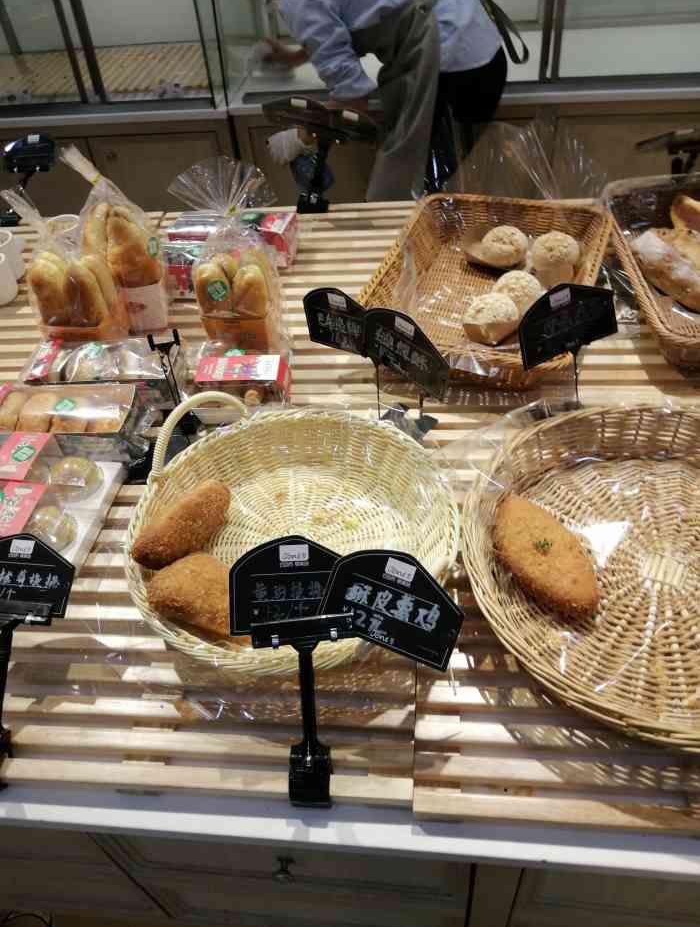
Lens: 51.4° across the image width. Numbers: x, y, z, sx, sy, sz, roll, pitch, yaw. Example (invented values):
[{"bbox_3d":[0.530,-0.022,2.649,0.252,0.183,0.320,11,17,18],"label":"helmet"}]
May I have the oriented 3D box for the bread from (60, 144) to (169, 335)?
[{"bbox_3d":[-0.352,-0.330,1.111,0.097,0.261,0.089,-12,46,-6],"label":"bread"}]

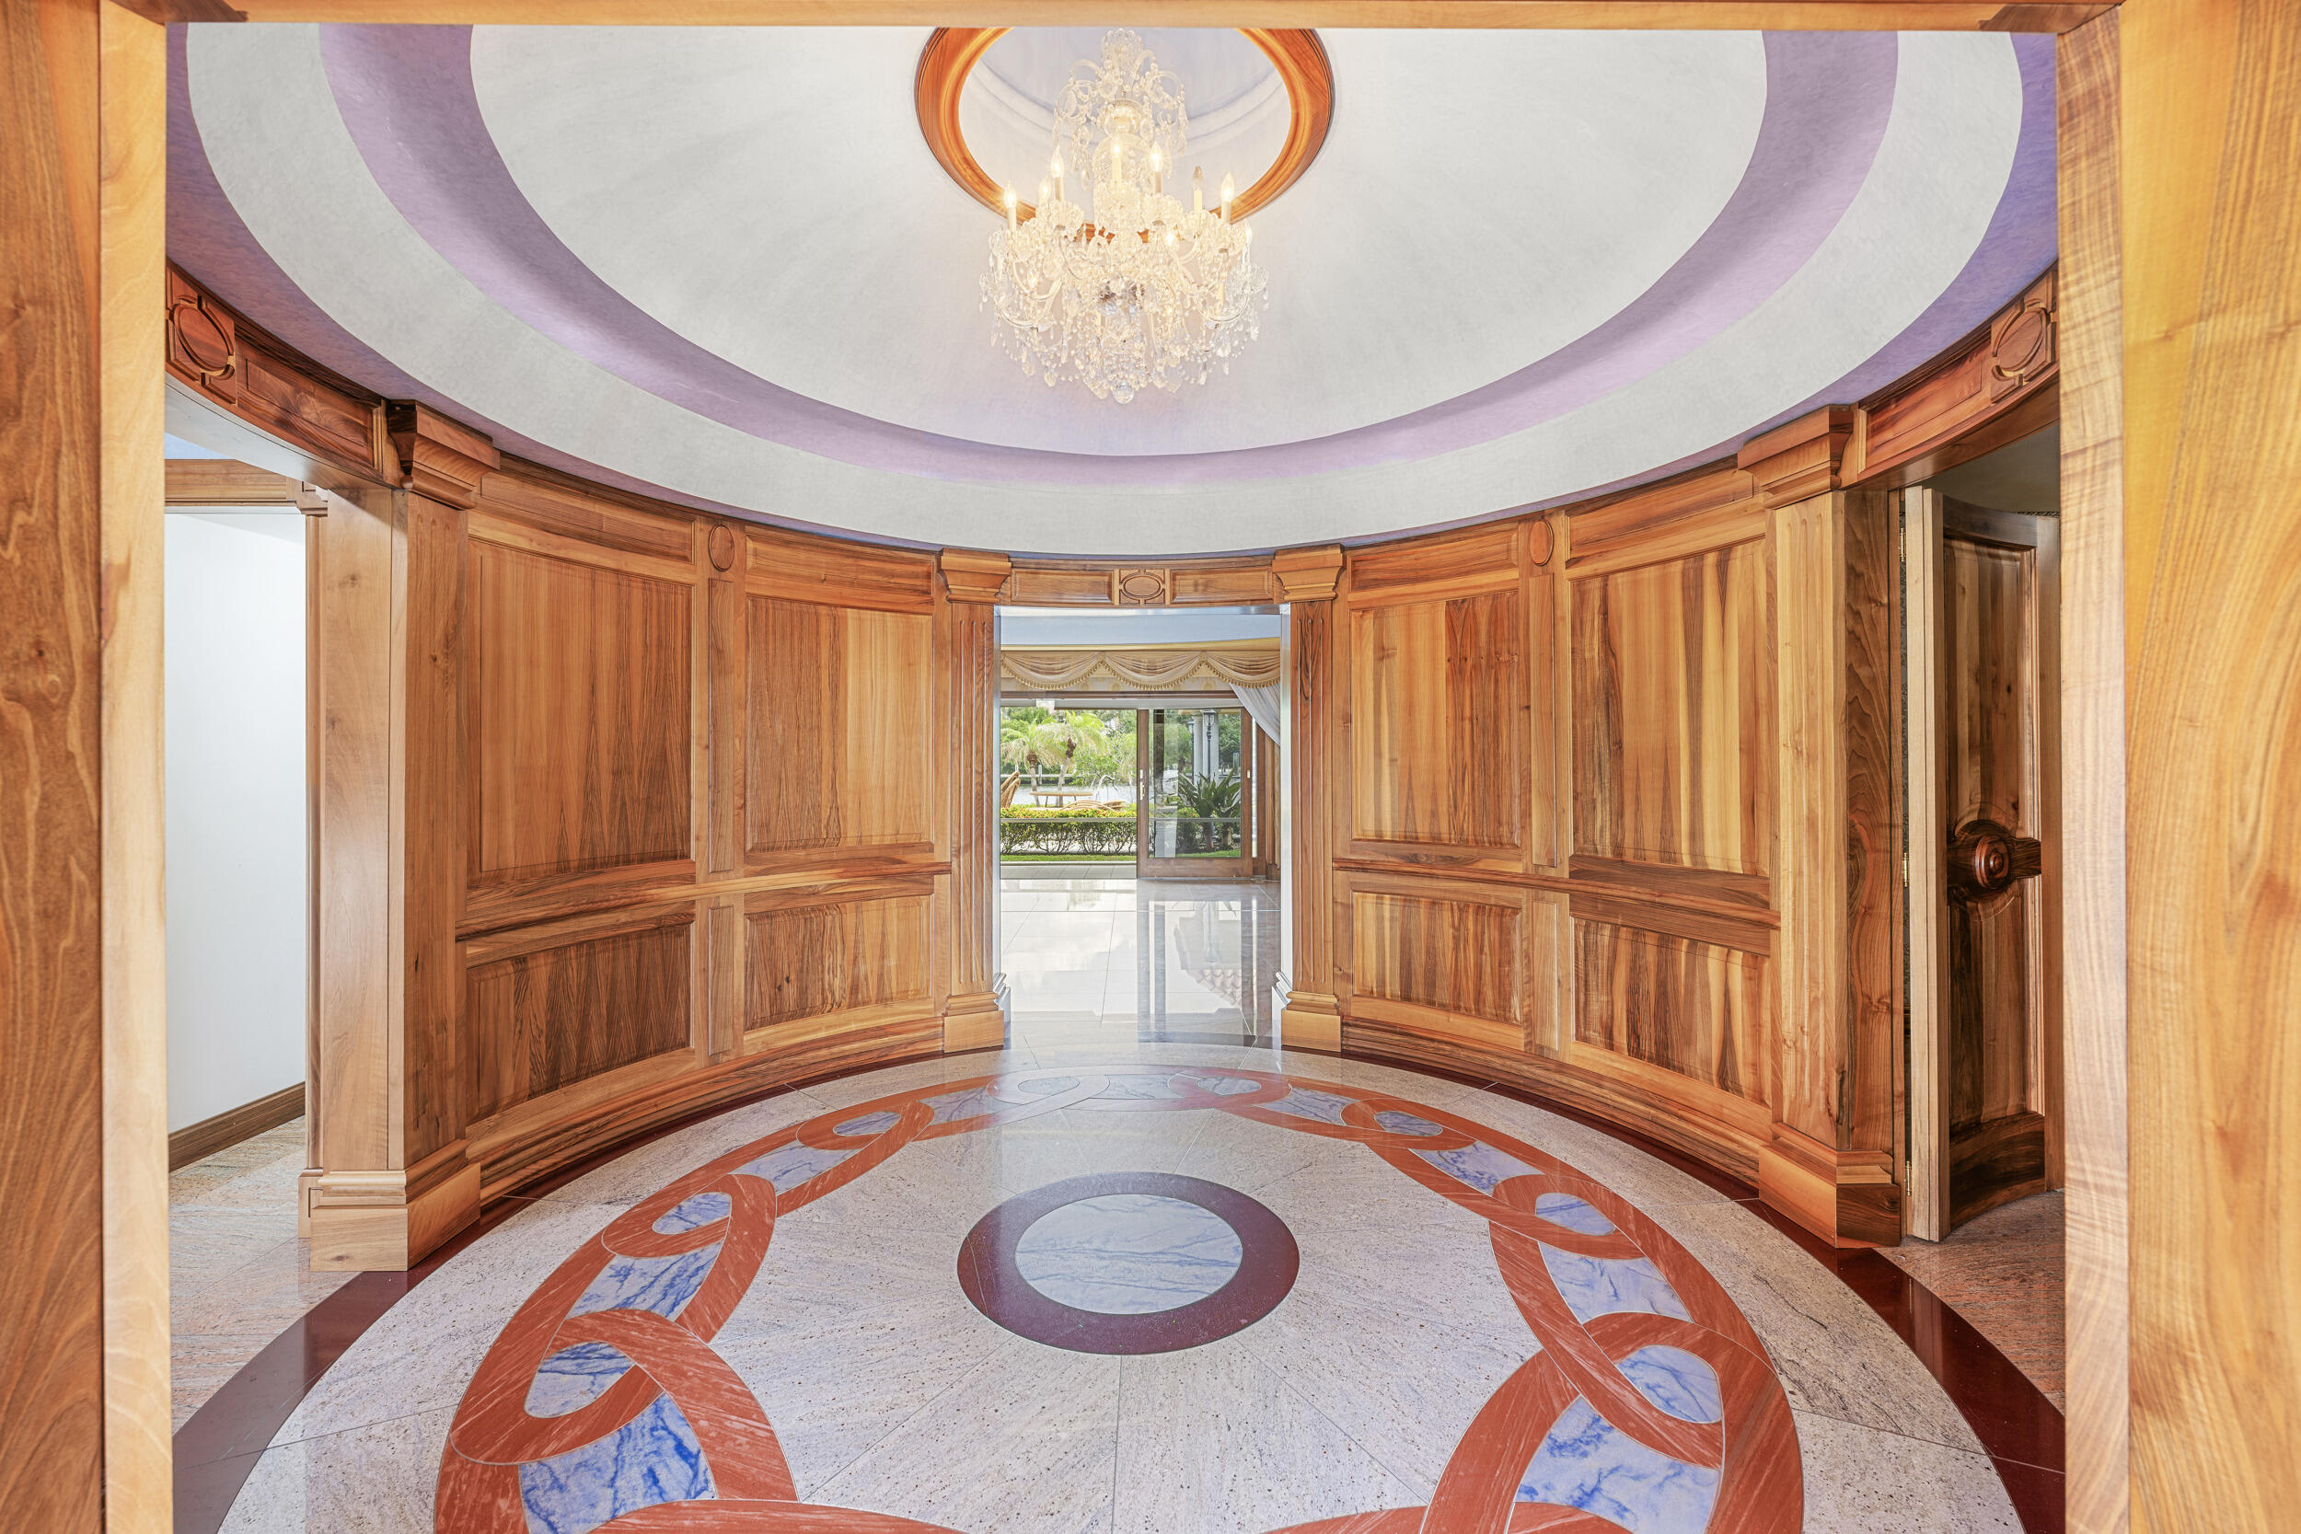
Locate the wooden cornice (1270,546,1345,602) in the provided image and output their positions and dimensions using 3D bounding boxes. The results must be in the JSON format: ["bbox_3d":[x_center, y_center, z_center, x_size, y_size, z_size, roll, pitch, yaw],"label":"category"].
[{"bbox_3d":[0.744,-0.883,4.159,0.318,0.222,0.087,0,0,20],"label":"wooden cornice"}]

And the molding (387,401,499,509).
[{"bbox_3d":[-1.989,-0.868,2.525,0.087,0.222,0.318,0,0,-2],"label":"molding"}]

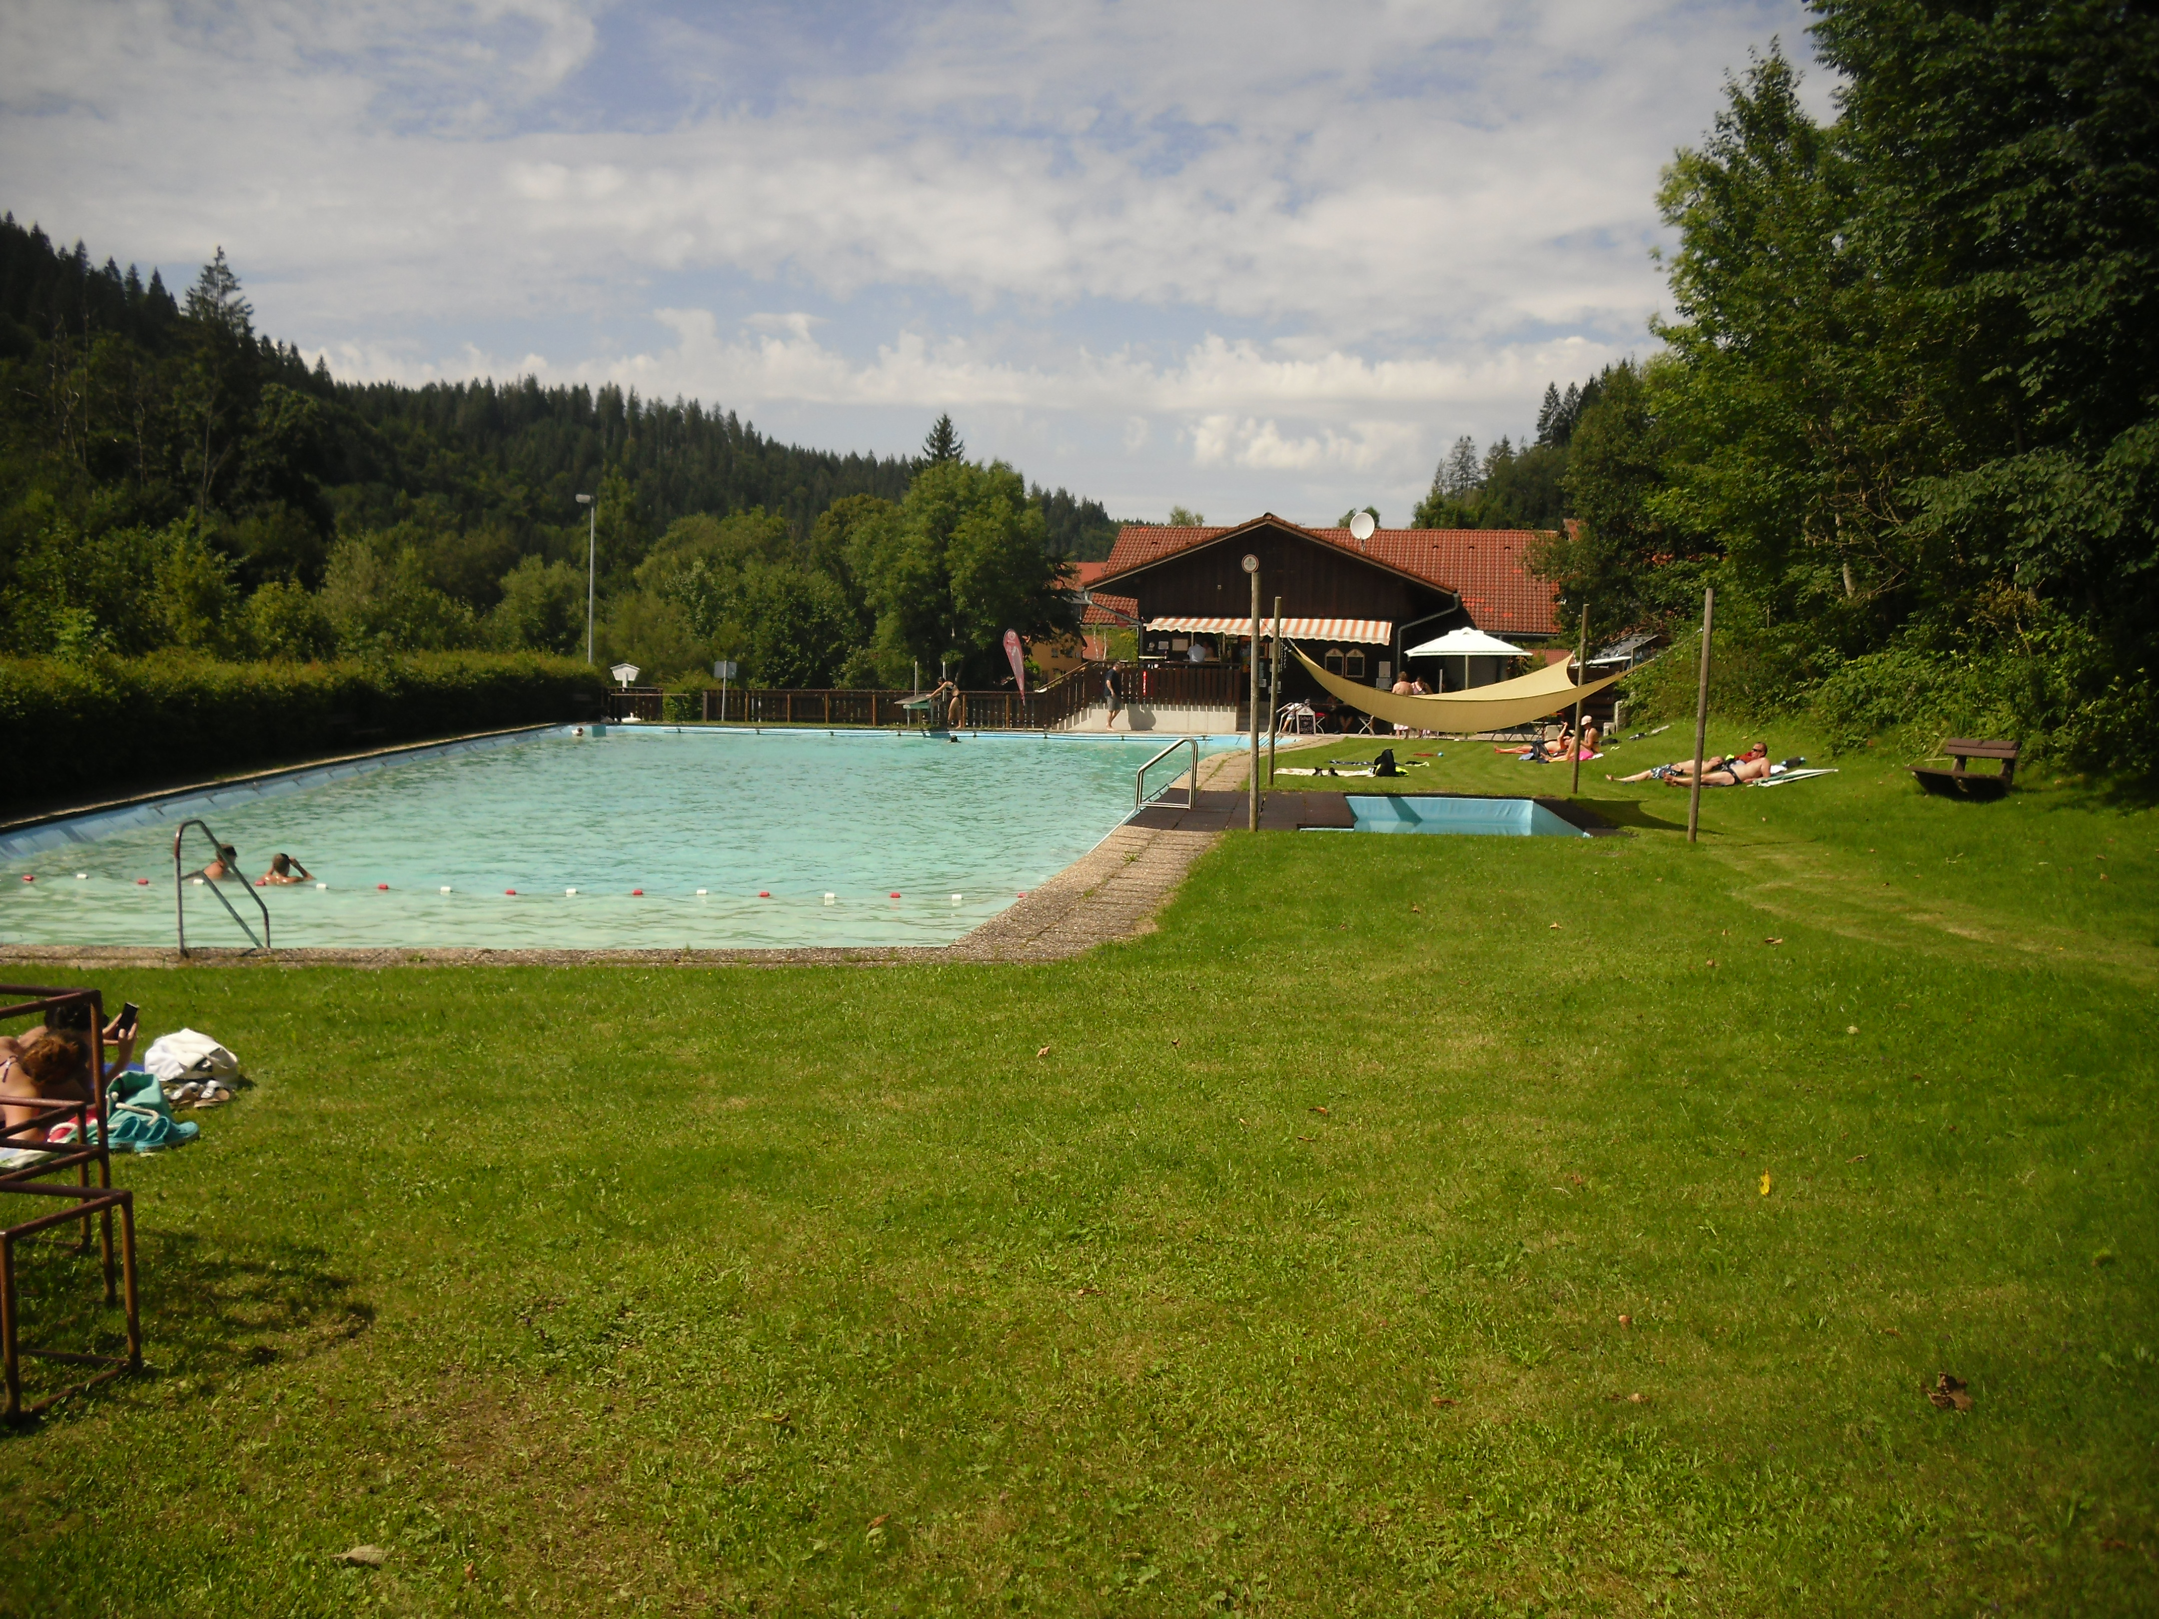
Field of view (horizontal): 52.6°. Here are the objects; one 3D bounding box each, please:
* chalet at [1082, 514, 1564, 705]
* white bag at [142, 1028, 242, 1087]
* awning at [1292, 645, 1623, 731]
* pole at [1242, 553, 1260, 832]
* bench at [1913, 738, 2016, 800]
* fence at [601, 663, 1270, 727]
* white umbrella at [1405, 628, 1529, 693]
[{"bbox_3d":[7.114,-5.092,61.581,12.400,5.600,12.300,2,4,10],"label":"chalet"},{"bbox_3d":[-3.972,1.115,9.763,0.420,0.220,0.320,0,5,-22],"label":"white bag"},{"bbox_3d":[4.937,-1.616,29.252,4.100,1.150,6.000,2,4,6],"label":"awning"},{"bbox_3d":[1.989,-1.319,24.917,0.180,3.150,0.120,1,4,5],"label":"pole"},{"bbox_3d":[12.166,-0.545,30.021,1.400,0.800,0.620,5,5,38],"label":"bench"},{"bbox_3d":[-4.334,-3.045,56.335,17.000,1.750,0.350,2,4,9],"label":"fence"},{"bbox_3d":[9.715,-3.173,54.899,3.150,2.820,3.150,2,4,10],"label":"white umbrella"}]

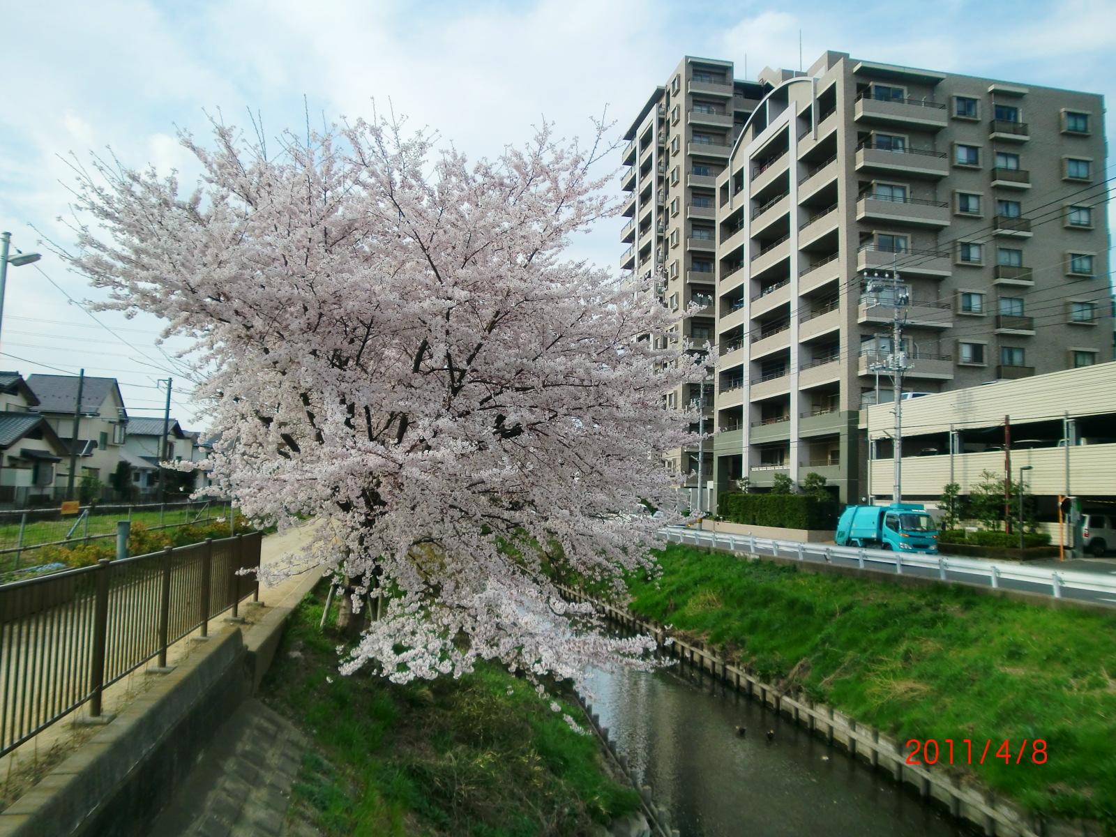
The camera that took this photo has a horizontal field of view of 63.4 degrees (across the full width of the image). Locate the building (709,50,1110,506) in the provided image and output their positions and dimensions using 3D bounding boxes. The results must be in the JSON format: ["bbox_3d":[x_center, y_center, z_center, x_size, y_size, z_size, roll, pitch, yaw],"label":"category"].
[{"bbox_3d":[23.067,-5.973,63.834,17.300,28.470,21.200,2,-5,-11],"label":"building"}]

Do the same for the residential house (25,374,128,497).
[{"bbox_3d":[-30.788,1.527,56.627,5.400,8.350,7.000,2,-5,-9],"label":"residential house"}]

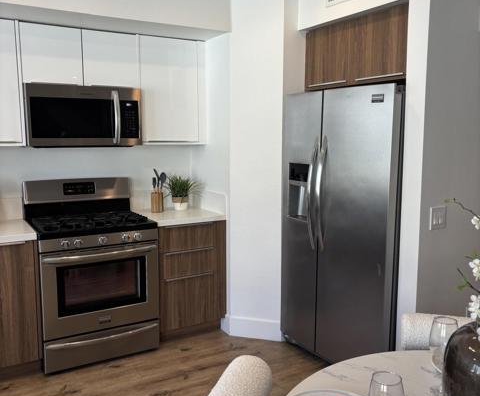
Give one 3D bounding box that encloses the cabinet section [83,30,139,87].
[{"bbox_3d":[-0.967,-0.967,3.445,0.382,0.373,0.340,-4,9,-30],"label":"cabinet section"}]

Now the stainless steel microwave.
[{"bbox_3d":[-1.111,-0.564,3.362,0.758,0.400,0.410,-4,9,-30],"label":"stainless steel microwave"}]

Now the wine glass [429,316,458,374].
[{"bbox_3d":[0.597,0.470,1.409,0.082,0.225,0.082,-4,8,-30],"label":"wine glass"}]

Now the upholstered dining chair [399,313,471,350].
[{"bbox_3d":[0.861,0.901,1.862,0.480,0.767,0.550,2,8,14],"label":"upholstered dining chair"}]

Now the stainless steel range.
[{"bbox_3d":[-1.040,0.483,3.399,0.758,1.175,0.675,-4,9,-30],"label":"stainless steel range"}]

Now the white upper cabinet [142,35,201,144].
[{"bbox_3d":[-0.595,-0.801,3.668,0.457,0.765,0.340,-4,9,-30],"label":"white upper cabinet"}]

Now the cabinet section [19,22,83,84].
[{"bbox_3d":[-1.297,-0.944,3.255,0.379,0.373,0.340,-4,9,-30],"label":"cabinet section"}]

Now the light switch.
[{"bbox_3d":[1.040,0.108,2.509,0.120,0.119,0.010,-4,9,-30],"label":"light switch"}]

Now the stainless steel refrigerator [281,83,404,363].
[{"bbox_3d":[0.841,0.211,3.216,0.800,1.780,0.915,-5,9,-34],"label":"stainless steel refrigerator"}]

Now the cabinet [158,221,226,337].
[{"bbox_3d":[-0.496,0.591,3.780,0.542,0.878,0.610,-4,8,-30],"label":"cabinet"}]

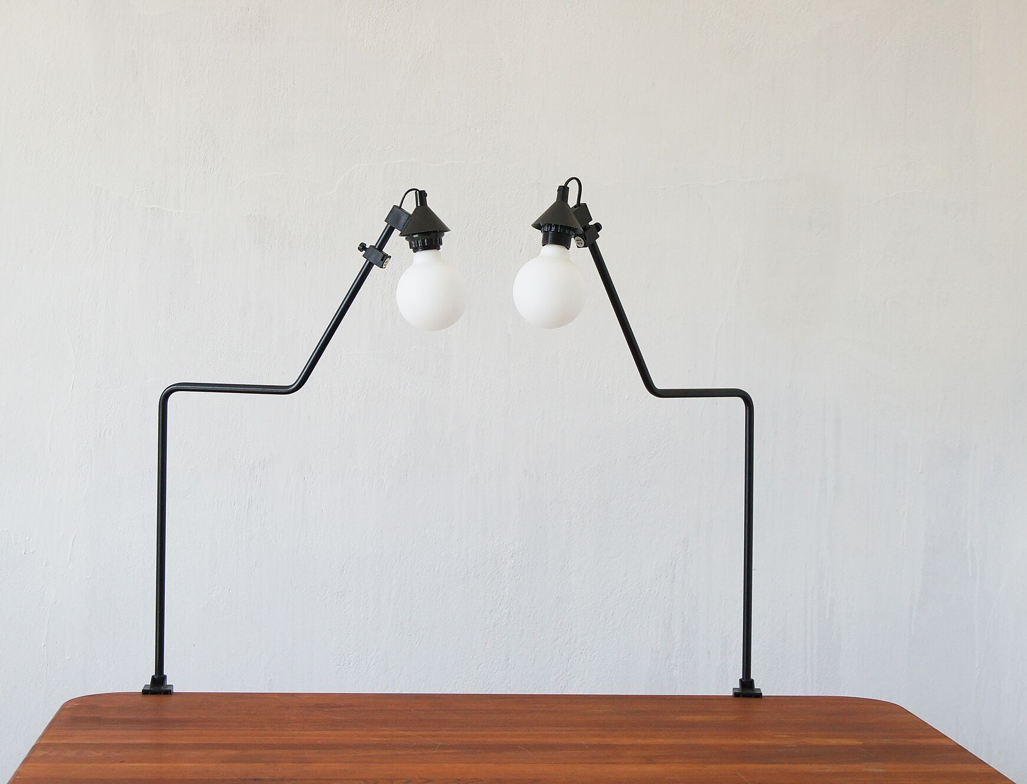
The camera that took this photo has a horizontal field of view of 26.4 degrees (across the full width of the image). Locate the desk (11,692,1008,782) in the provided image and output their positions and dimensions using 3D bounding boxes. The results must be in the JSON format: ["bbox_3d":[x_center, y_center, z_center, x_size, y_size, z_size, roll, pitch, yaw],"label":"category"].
[{"bbox_3d":[-0.015,0.818,2.797,1.184,0.737,0.760,1,2,-5],"label":"desk"}]

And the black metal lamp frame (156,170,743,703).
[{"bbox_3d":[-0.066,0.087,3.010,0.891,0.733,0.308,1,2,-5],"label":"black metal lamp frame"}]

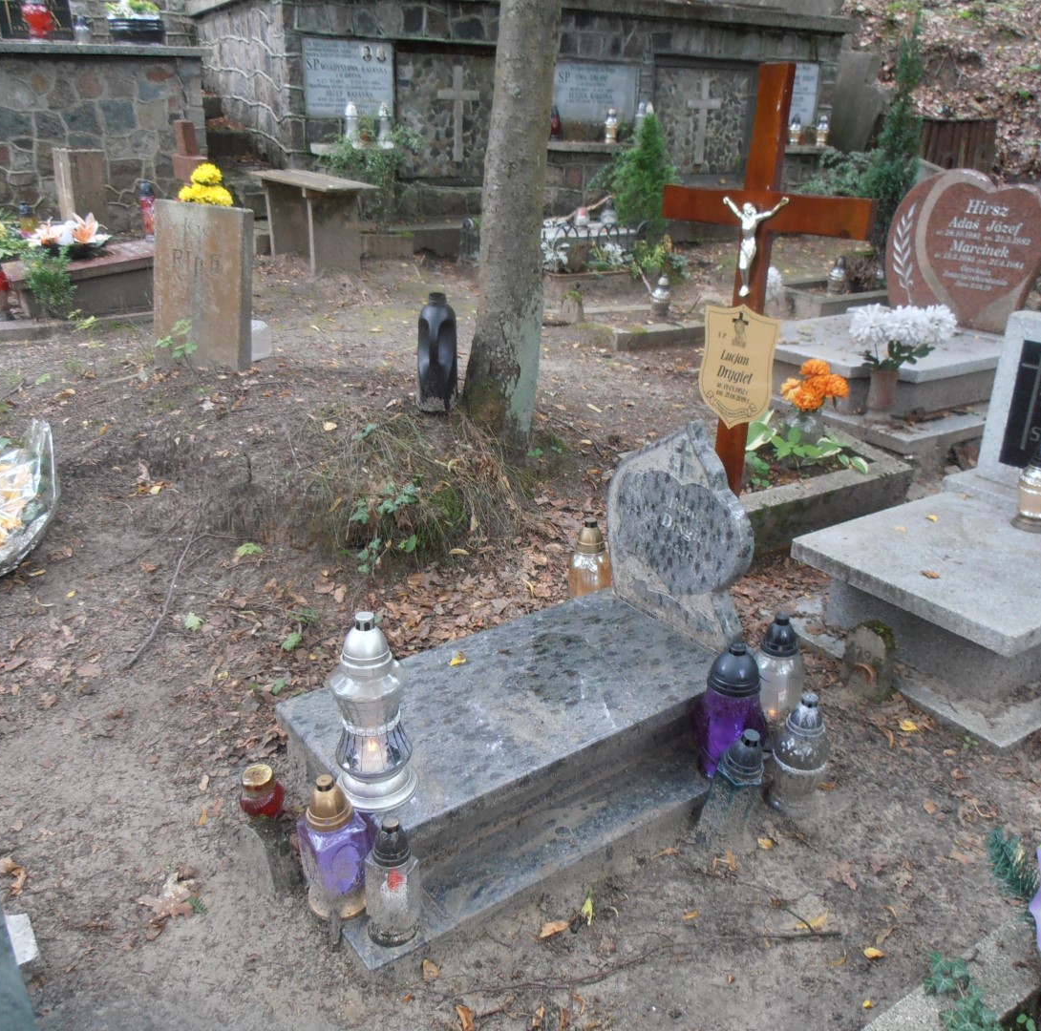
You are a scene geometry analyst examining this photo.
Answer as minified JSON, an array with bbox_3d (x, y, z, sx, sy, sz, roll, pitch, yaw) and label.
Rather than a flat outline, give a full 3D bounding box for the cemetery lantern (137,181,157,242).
[{"bbox_3d":[-2.125,-1.741,5.450,0.100,0.340,0.100,-8,22,-21],"label":"cemetery lantern"}]

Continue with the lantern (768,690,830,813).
[{"bbox_3d":[0.578,0.476,1.953,0.120,0.252,0.120,2,23,0],"label":"lantern"}]

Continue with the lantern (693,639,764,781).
[{"bbox_3d":[0.438,0.393,1.984,0.145,0.293,0.145,2,23,0],"label":"lantern"}]

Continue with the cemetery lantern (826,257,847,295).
[{"bbox_3d":[1.815,-1.373,5.450,0.115,0.215,0.115,8,22,18],"label":"cemetery lantern"}]

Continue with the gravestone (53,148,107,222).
[{"bbox_3d":[-2.709,-2.011,5.900,0.240,0.510,0.250,-19,28,-41],"label":"gravestone"}]

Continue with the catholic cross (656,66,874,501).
[{"bbox_3d":[0.718,-0.669,2.999,0.700,1.352,0.065,21,29,39],"label":"catholic cross"}]

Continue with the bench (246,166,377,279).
[{"bbox_3d":[-1.195,-1.712,5.537,0.360,0.450,1.300,-12,26,-29],"label":"bench"}]

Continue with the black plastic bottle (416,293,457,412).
[{"bbox_3d":[-0.284,-0.555,3.250,0.118,0.395,0.120,7,22,17],"label":"black plastic bottle"}]

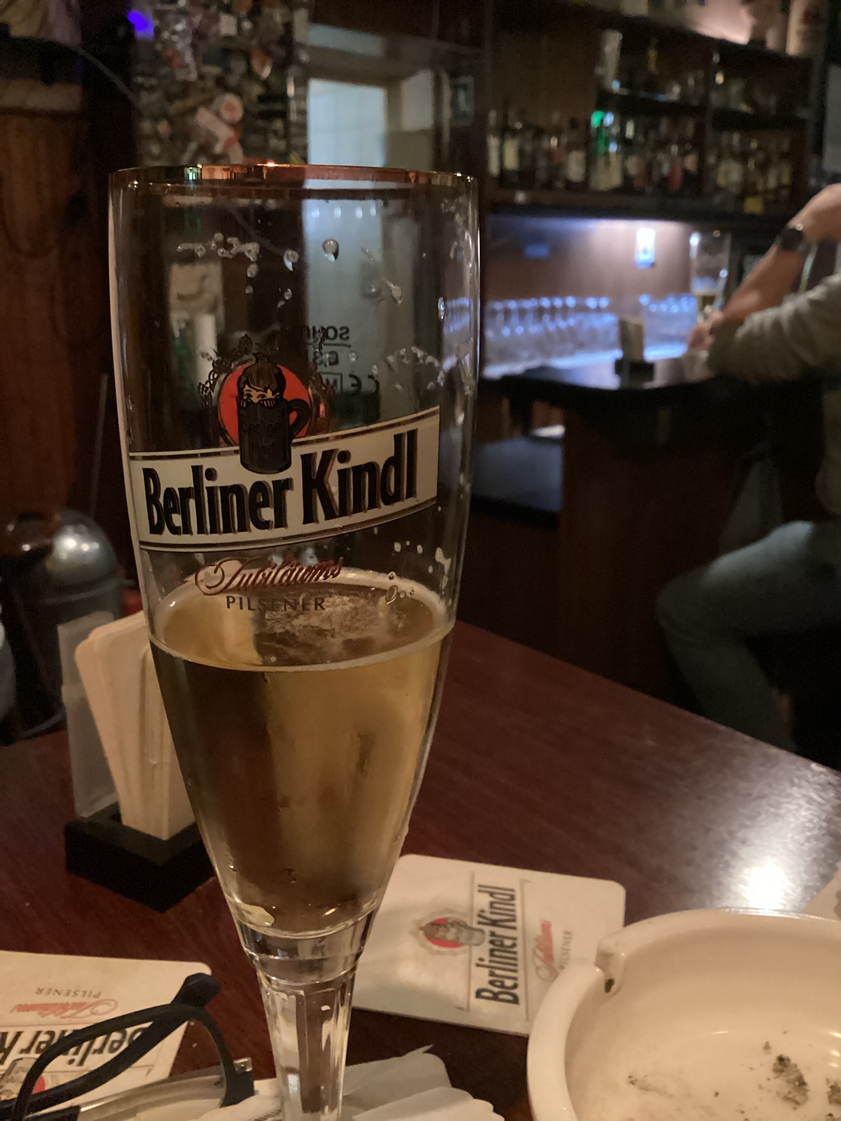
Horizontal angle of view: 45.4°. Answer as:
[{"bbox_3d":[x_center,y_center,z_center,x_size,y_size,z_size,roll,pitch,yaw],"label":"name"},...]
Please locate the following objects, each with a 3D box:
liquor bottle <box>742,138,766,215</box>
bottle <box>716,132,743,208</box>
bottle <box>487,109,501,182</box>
[{"bbox_3d":[1.479,-1.706,4.445,0.080,0.312,0.080,1,17,0],"label":"liquor bottle"},{"bbox_3d":[1.352,-1.702,4.384,0.088,0.307,0.088,1,17,0],"label":"bottle"},{"bbox_3d":[0.285,-1.614,3.910,0.068,0.260,0.068,1,17,0],"label":"bottle"}]

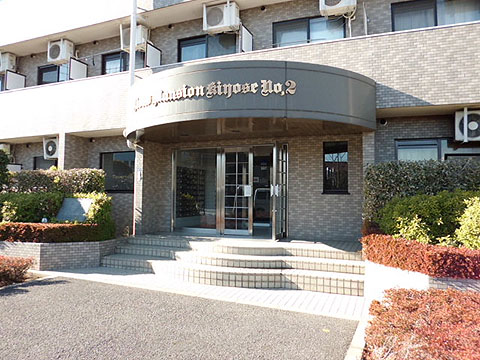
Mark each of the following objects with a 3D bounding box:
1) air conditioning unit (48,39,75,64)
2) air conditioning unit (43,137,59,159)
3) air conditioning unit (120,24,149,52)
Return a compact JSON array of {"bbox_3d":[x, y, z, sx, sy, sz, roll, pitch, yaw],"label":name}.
[{"bbox_3d":[-5.249,-3.737,10.572,0.697,0.553,0.266,0,-3,22],"label":"air conditioning unit"},{"bbox_3d":[-5.263,-0.897,10.406,0.728,0.543,0.277,0,-3,22],"label":"air conditioning unit"},{"bbox_3d":[-2.787,-3.745,9.580,0.666,0.533,0.266,0,-3,22],"label":"air conditioning unit"}]

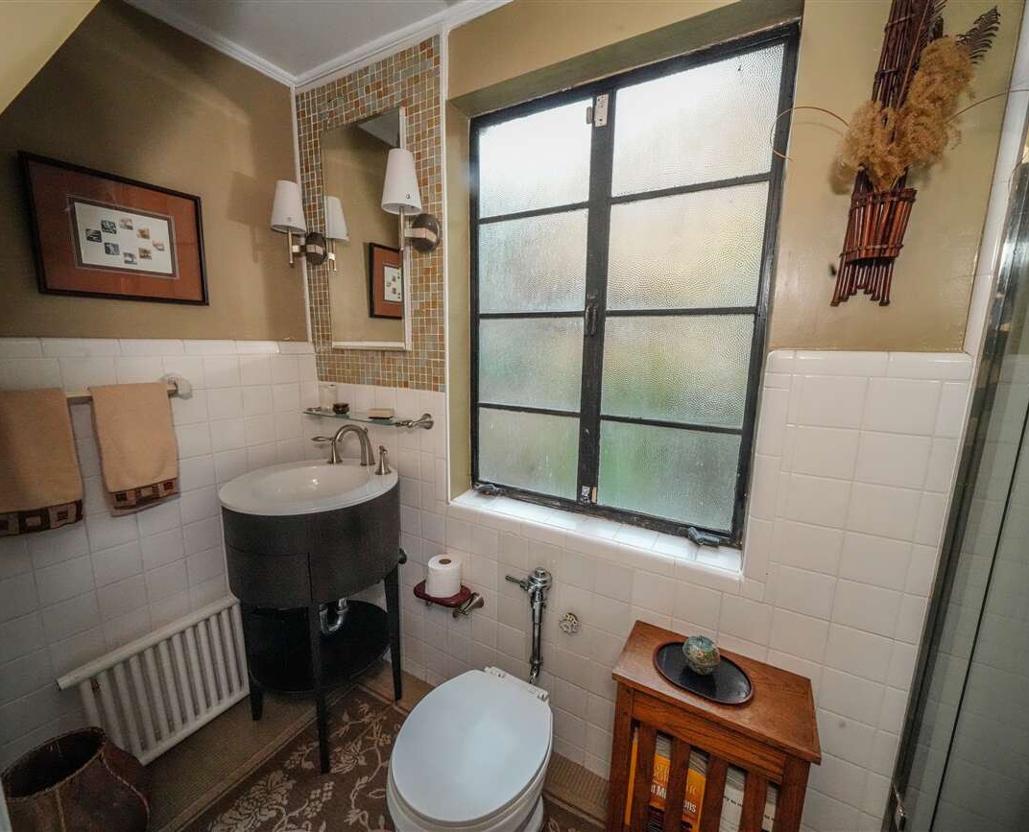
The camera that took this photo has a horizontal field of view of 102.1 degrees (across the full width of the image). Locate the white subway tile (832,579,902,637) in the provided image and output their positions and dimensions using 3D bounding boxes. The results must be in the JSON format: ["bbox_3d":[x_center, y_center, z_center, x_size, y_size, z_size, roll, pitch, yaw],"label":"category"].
[{"bbox_3d":[0.754,0.410,0.894,0.108,0.108,0.009,6,11,29],"label":"white subway tile"}]

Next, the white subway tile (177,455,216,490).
[{"bbox_3d":[-1.062,0.190,1.386,0.009,0.108,0.108,6,11,30],"label":"white subway tile"}]

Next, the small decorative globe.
[{"bbox_3d":[0.428,0.550,0.957,0.078,0.078,0.078,6,11,29],"label":"small decorative globe"}]

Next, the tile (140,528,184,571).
[{"bbox_3d":[-1.117,0.421,1.318,0.009,0.108,0.108,7,11,30],"label":"tile"}]

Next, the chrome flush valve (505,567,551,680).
[{"bbox_3d":[0.030,0.650,1.298,0.140,0.410,0.100,6,11,29],"label":"chrome flush valve"}]

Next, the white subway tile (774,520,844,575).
[{"bbox_3d":[0.666,0.295,0.936,0.108,0.108,0.010,6,11,29],"label":"white subway tile"}]

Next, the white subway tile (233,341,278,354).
[{"bbox_3d":[-0.934,-0.247,1.514,0.012,0.049,0.152,6,11,29],"label":"white subway tile"}]

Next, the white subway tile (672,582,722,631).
[{"bbox_3d":[0.474,0.490,1.081,0.108,0.108,0.009,6,11,30],"label":"white subway tile"}]

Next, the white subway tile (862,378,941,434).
[{"bbox_3d":[0.768,-0.018,0.829,0.108,0.108,0.009,6,11,30],"label":"white subway tile"}]

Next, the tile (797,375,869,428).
[{"bbox_3d":[0.672,-0.028,0.881,0.108,0.108,0.009,6,11,29],"label":"tile"}]

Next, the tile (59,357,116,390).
[{"bbox_3d":[-1.160,-0.105,1.140,0.010,0.108,0.108,6,11,29],"label":"tile"}]

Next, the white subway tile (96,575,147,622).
[{"bbox_3d":[-1.173,0.542,1.248,0.009,0.108,0.108,6,11,29],"label":"white subway tile"}]

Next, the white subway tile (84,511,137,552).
[{"bbox_3d":[-1.174,0.327,1.217,0.009,0.108,0.108,6,11,30],"label":"white subway tile"}]

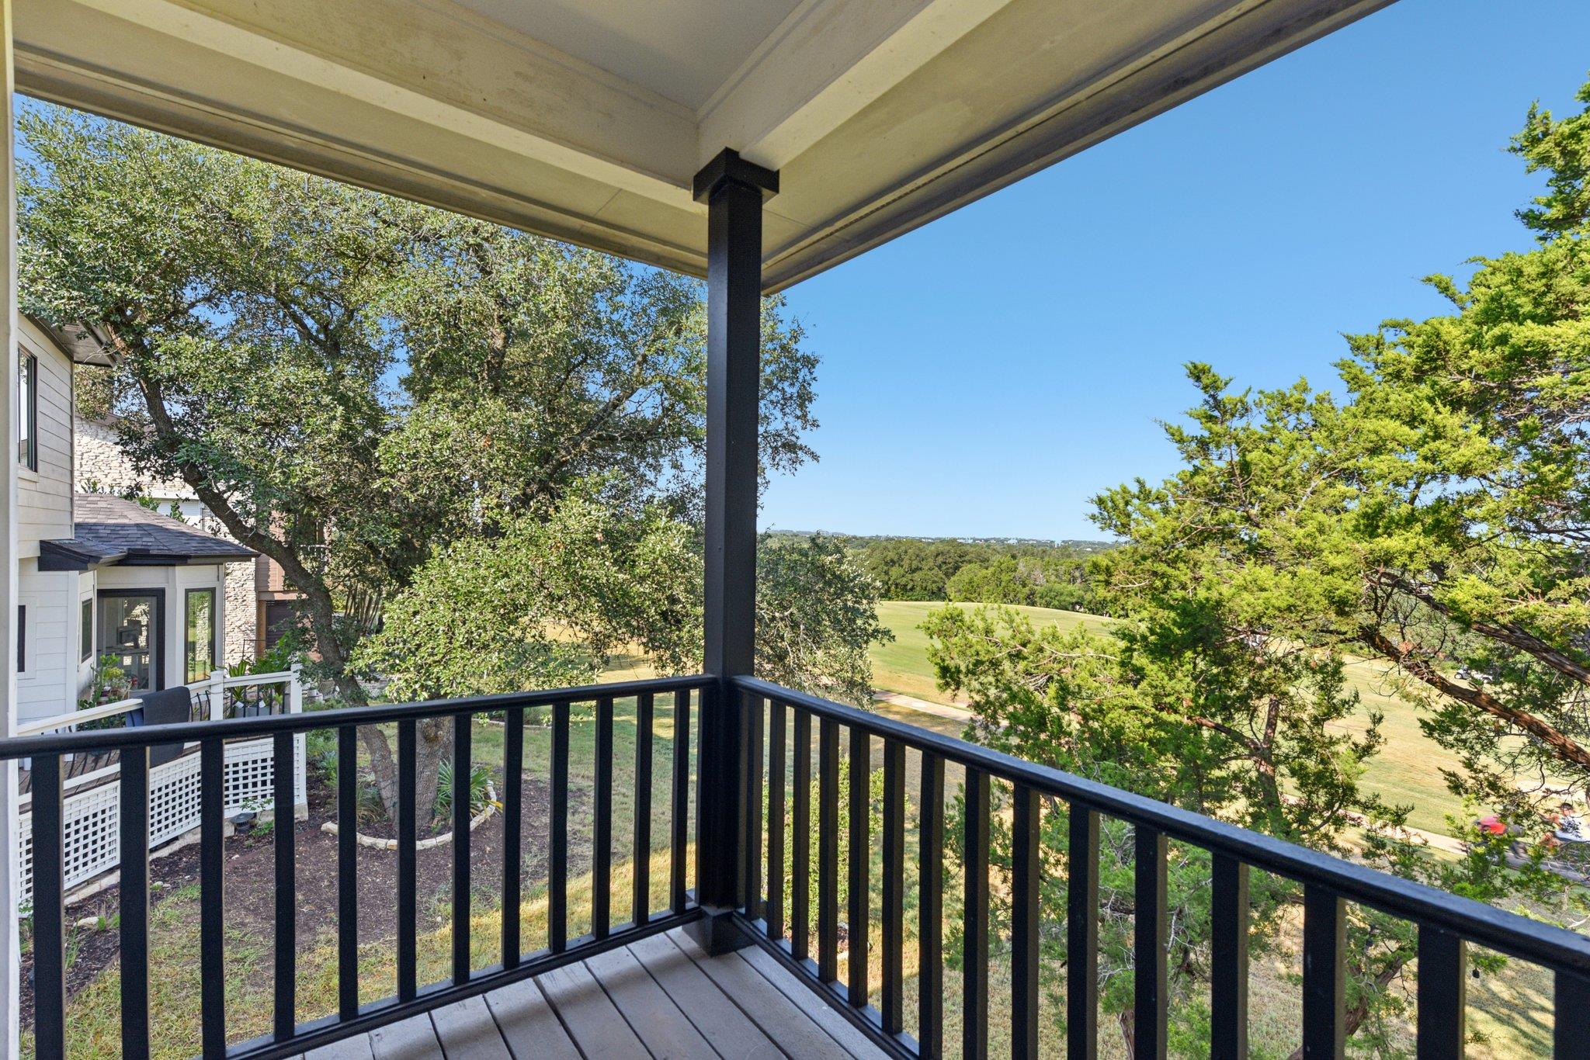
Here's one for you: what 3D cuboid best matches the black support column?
[{"bbox_3d":[-0.232,0.070,2.531,0.215,2.720,0.215,1,-1,-37],"label":"black support column"}]

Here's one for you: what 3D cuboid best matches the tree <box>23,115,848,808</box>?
[{"bbox_3d":[-5.100,-1.000,10.500,11.500,11.000,10.000,1,-1,0],"label":"tree"}]

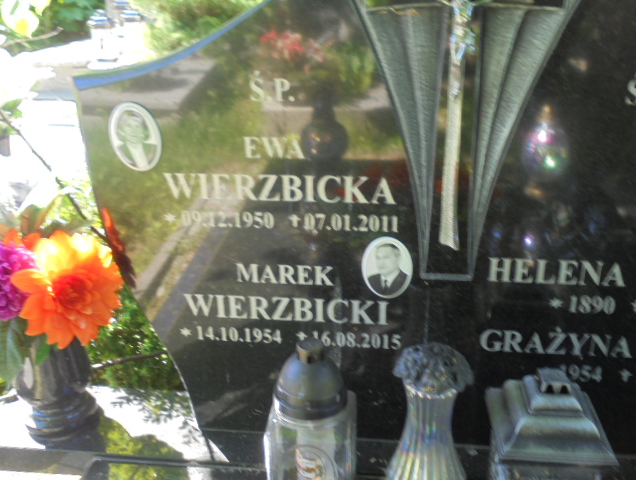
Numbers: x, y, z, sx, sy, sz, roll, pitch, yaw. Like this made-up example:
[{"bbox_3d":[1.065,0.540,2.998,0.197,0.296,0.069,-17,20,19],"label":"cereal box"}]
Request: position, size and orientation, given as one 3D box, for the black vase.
[{"bbox_3d":[-0.518,0.257,1.372,0.150,0.245,0.150,2,25,8],"label":"black vase"}]

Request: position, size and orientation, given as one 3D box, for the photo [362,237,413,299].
[{"bbox_3d":[0.117,0.050,1.180,0.088,0.118,0.011,2,25,8],"label":"photo"}]

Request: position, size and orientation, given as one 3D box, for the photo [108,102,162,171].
[{"bbox_3d":[-0.297,-0.167,1.141,0.088,0.118,0.011,2,25,8],"label":"photo"}]

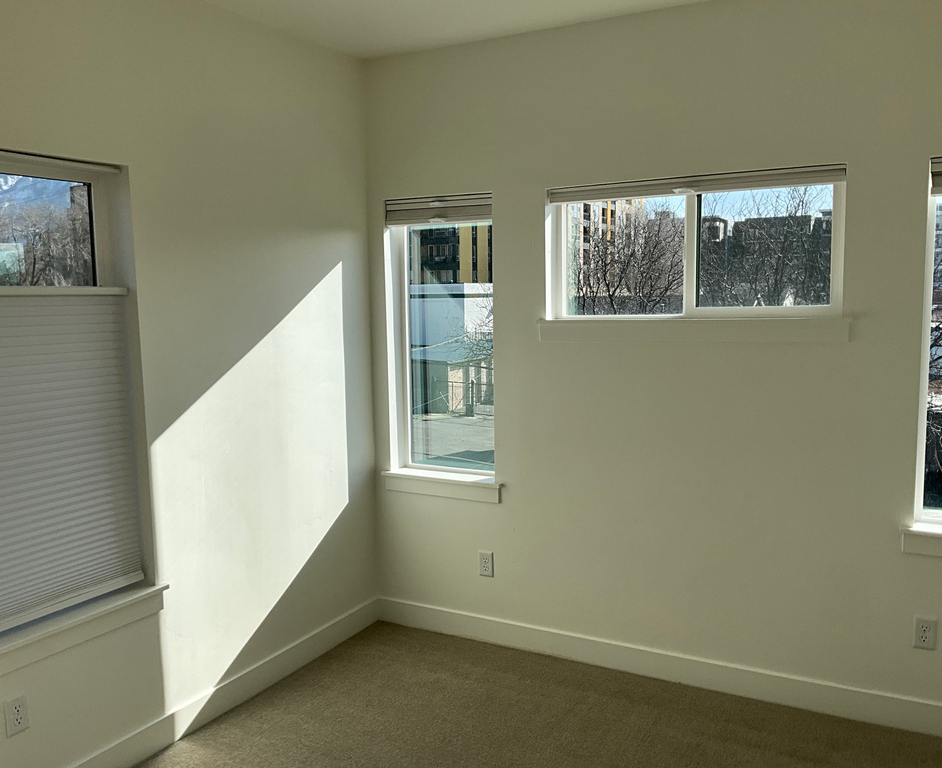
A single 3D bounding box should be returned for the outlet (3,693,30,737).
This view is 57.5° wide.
[{"bbox_3d":[-1.386,1.012,2.619,0.010,0.116,0.072,3,8,29],"label":"outlet"}]

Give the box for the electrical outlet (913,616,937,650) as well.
[{"bbox_3d":[1.654,0.908,3.122,0.072,0.116,0.010,3,8,29],"label":"electrical outlet"}]

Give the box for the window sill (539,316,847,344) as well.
[{"bbox_3d":[0.858,-0.216,3.451,1.251,0.091,0.107,3,8,29],"label":"window sill"}]

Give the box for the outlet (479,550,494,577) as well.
[{"bbox_3d":[0.072,0.836,3.982,0.072,0.116,0.010,3,8,29],"label":"outlet"}]

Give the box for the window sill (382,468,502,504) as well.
[{"bbox_3d":[-0.127,0.481,4.080,0.645,0.093,0.107,3,8,29],"label":"window sill"}]

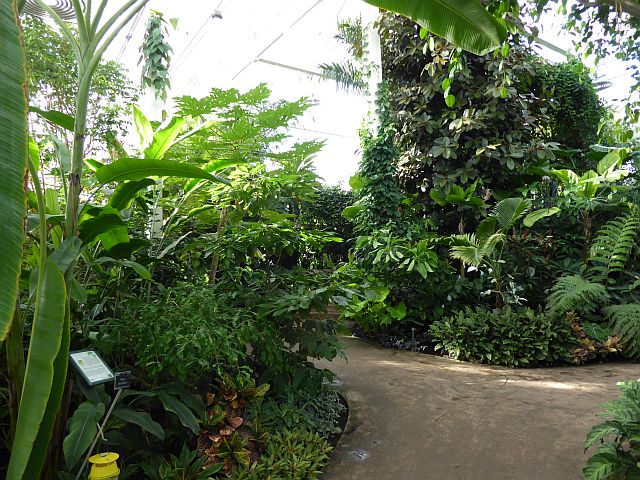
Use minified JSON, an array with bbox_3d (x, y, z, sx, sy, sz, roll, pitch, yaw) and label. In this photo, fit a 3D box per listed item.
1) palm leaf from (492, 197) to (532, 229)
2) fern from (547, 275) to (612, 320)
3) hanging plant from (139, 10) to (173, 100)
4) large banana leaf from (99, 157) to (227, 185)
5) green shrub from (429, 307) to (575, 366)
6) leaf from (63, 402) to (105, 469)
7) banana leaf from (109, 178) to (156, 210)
[{"bbox_3d":[2.915,-0.416,7.000,0.600,0.480,0.300,-2,-2,18],"label":"palm leaf"},{"bbox_3d":[3.691,0.793,6.600,0.920,0.600,0.750,-2,-2,21],"label":"fern"},{"bbox_3d":[-3.132,-3.513,8.800,0.620,1.700,0.600,-1,-2,-11],"label":"hanging plant"},{"bbox_3d":[-1.303,-0.563,3.800,1.070,0.220,0.330,-2,-2,-6],"label":"large banana leaf"},{"bbox_3d":[2.474,1.309,6.300,1.950,0.820,0.950,-2,-2,15],"label":"green shrub"},{"bbox_3d":[-1.407,1.163,2.750,0.260,0.400,0.170,-1,-2,-20],"label":"leaf"},{"bbox_3d":[-1.582,-0.384,3.900,0.420,0.280,0.280,-1,-2,-11],"label":"banana leaf"}]

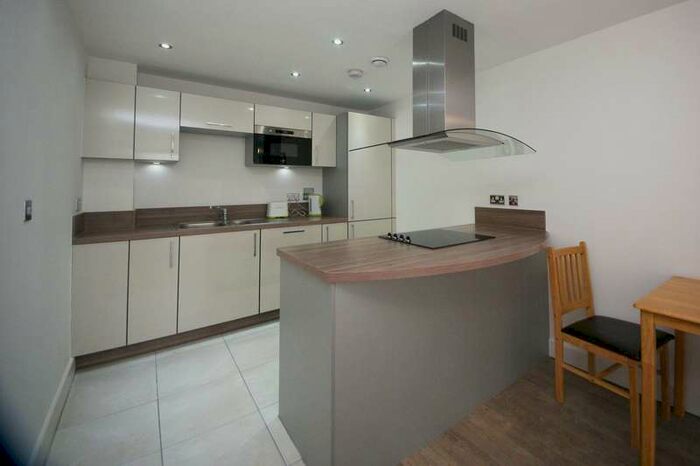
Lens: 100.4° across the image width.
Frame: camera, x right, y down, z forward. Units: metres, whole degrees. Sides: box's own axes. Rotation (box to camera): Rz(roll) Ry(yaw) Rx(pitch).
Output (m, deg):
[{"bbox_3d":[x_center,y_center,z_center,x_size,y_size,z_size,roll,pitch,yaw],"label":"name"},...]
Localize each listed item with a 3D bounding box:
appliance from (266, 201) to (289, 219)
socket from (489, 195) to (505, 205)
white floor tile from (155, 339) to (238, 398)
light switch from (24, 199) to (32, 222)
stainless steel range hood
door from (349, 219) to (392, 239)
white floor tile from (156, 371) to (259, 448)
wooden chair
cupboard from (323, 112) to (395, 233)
[{"bbox_3d":[-0.742,-0.234,3.009,0.210,0.176,0.164,-5,7,-34],"label":"appliance"},{"bbox_3d":[1.295,-0.289,2.555,0.012,0.085,0.143,-5,7,-34],"label":"socket"},{"bbox_3d":[-1.094,0.930,2.068,0.471,0.012,0.461,-5,7,-34],"label":"white floor tile"},{"bbox_3d":[-1.219,-0.086,1.107,0.010,0.087,0.085,-5,7,-34],"label":"light switch"},{"bbox_3d":[0.614,-0.971,1.957,0.993,0.850,0.655,-5,7,-34],"label":"stainless steel range hood"},{"bbox_3d":[0.234,0.220,3.205,0.595,0.715,0.020,-6,10,-34],"label":"door"},{"bbox_3d":[-0.826,1.001,1.687,0.471,0.012,0.430,-5,7,-34],"label":"white floor tile"},{"bbox_3d":[1.490,0.559,1.712,0.450,0.926,0.481,-5,7,-34],"label":"wooden chair"},{"bbox_3d":[0.071,-0.323,3.426,0.619,2.006,0.583,-5,7,-34],"label":"cupboard"}]

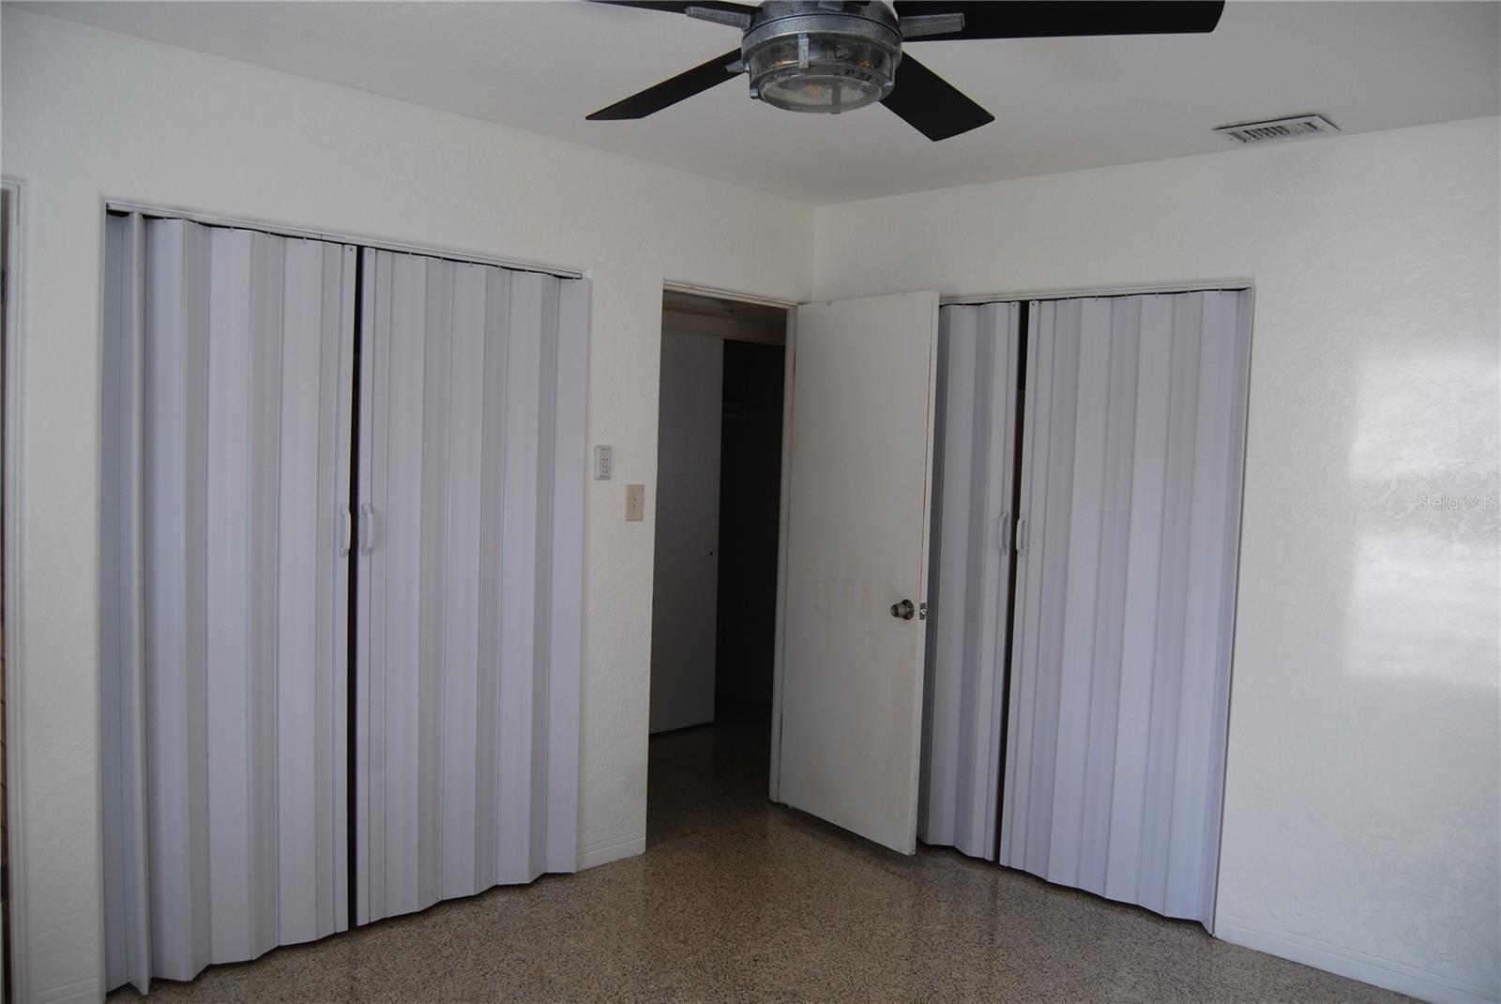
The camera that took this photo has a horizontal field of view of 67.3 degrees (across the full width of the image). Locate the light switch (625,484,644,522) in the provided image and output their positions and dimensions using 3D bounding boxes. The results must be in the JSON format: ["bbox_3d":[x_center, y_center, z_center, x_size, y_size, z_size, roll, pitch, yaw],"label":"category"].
[{"bbox_3d":[-0.399,0.004,3.890,0.018,0.125,0.083,5,5,43],"label":"light switch"}]

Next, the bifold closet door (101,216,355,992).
[{"bbox_3d":[-1.370,0.278,2.989,0.090,1.980,0.650,5,5,43],"label":"bifold closet door"}]

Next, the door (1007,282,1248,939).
[{"bbox_3d":[1.214,0.326,3.703,0.745,1.980,0.085,5,5,43],"label":"door"}]

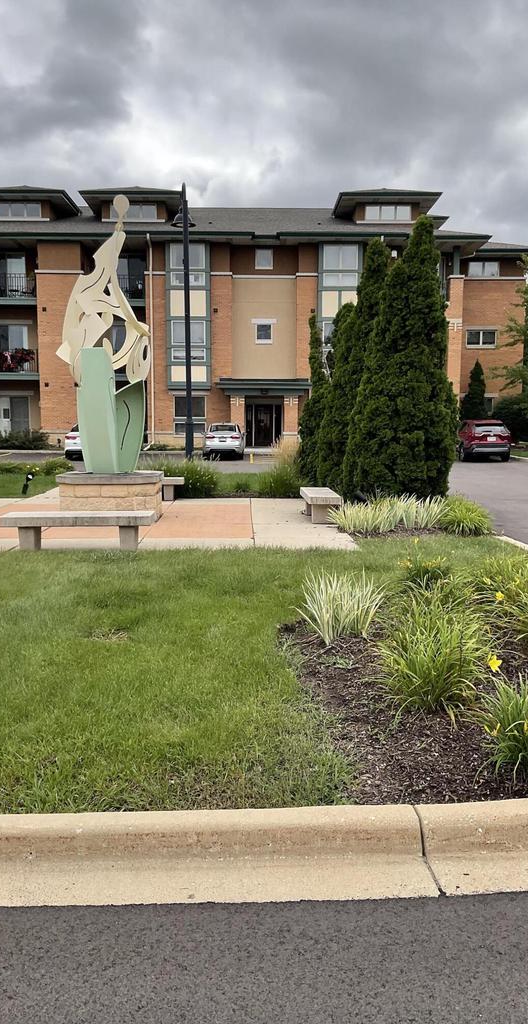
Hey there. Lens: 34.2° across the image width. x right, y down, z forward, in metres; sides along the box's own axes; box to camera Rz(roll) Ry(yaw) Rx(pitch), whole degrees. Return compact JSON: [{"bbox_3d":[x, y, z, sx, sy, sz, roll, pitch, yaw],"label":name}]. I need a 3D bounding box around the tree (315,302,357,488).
[{"bbox_3d":[1.921,-2.705,20.223,1.300,4.250,1.300,0,6,0],"label":"tree"}]

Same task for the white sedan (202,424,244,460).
[{"bbox_3d":[-1.674,-3.076,37.152,1.800,1.470,4.600,0,7,0],"label":"white sedan"}]

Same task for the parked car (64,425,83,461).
[{"bbox_3d":[-7.190,-3.150,37.146,1.840,1.540,4.550,0,7,0],"label":"parked car"}]

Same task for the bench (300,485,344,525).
[{"bbox_3d":[0.908,-0.110,13.995,0.469,0.435,1.829,0,6,-2],"label":"bench"}]

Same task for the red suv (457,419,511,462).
[{"bbox_3d":[9.013,-3.064,36.381,1.855,1.690,4.600,0,6,-1],"label":"red suv"}]

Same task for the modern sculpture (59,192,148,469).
[{"bbox_3d":[-2.423,-2.641,13.102,1.320,4.130,0.850,0,7,0],"label":"modern sculpture"}]

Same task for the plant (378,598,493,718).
[{"bbox_3d":[0.867,0.733,4.429,0.560,0.460,0.530,0,6,0],"label":"plant"}]

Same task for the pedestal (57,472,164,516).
[{"bbox_3d":[-2.422,-0.248,13.824,1.580,0.720,1.400,0,6,-2],"label":"pedestal"}]

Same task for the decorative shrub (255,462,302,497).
[{"bbox_3d":[0.302,-0.670,17.157,0.880,0.680,0.900,0,7,0],"label":"decorative shrub"}]

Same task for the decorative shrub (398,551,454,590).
[{"bbox_3d":[1.384,0.484,7.376,0.440,0.360,0.440,0,7,0],"label":"decorative shrub"}]

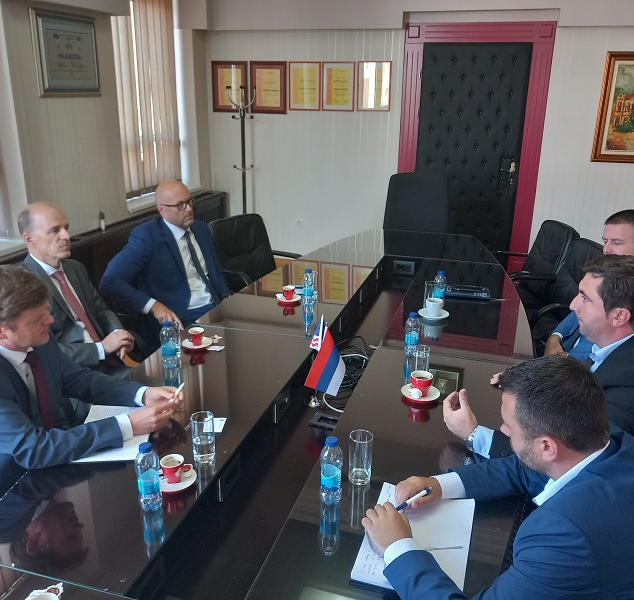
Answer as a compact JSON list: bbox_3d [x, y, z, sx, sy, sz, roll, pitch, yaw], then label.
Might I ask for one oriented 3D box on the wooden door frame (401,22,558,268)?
[{"bbox_3d":[1.309,-1.191,5.450,1.208,2.263,0.140,6,19,15],"label":"wooden door frame"}]

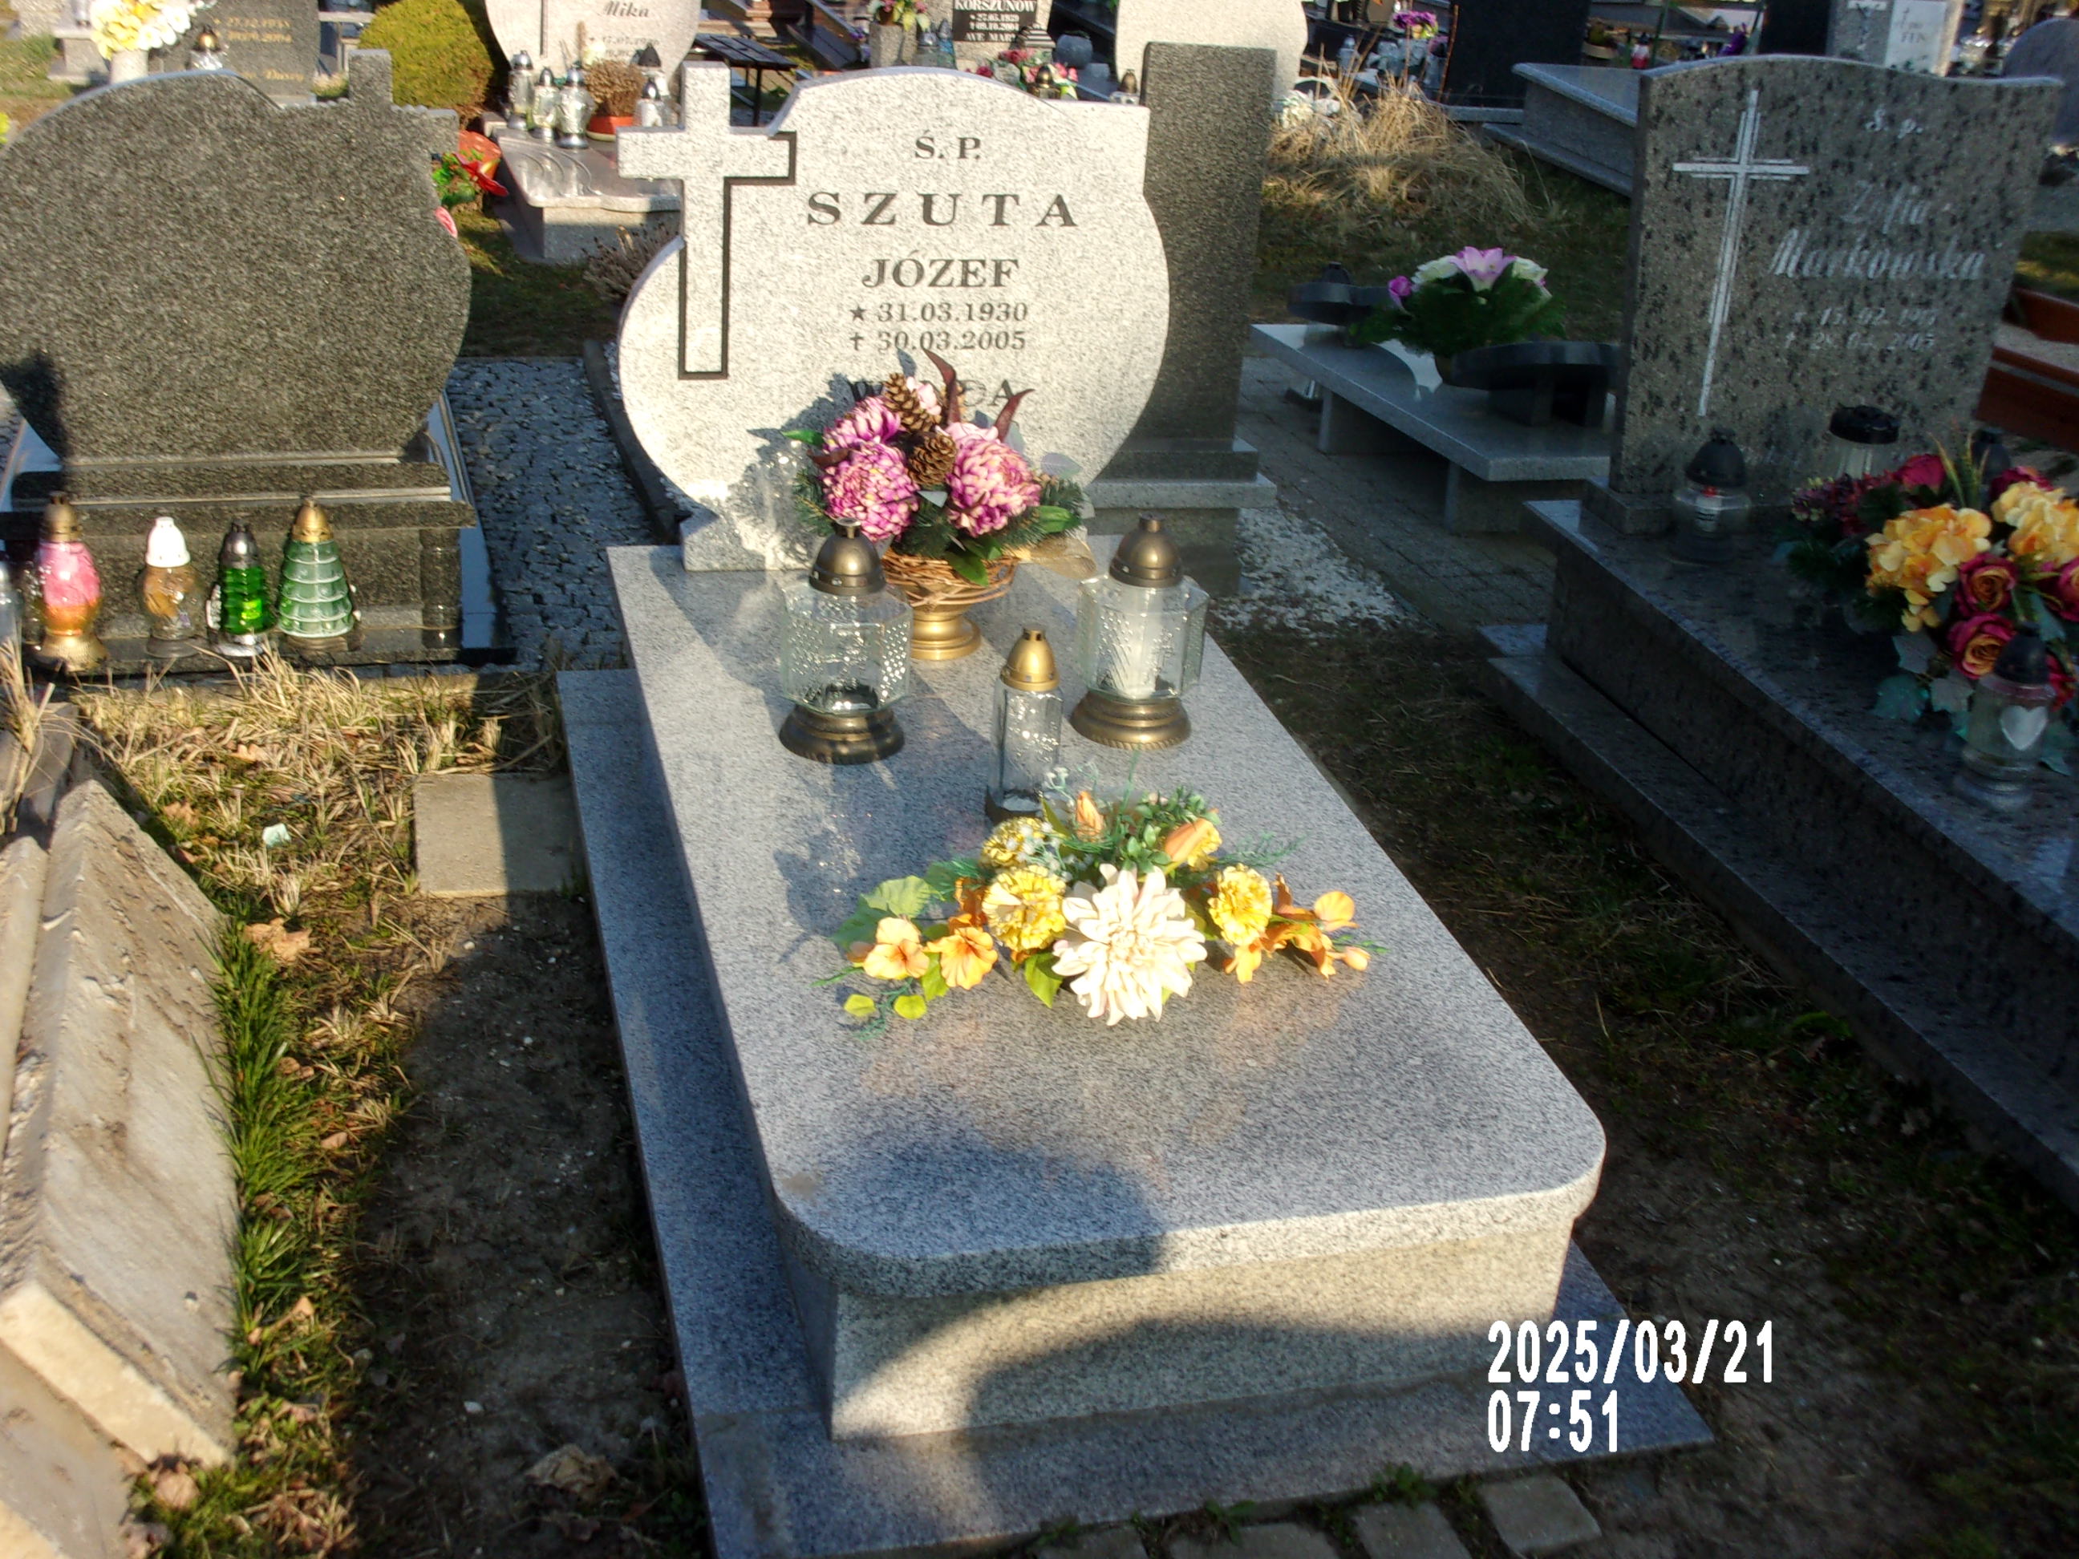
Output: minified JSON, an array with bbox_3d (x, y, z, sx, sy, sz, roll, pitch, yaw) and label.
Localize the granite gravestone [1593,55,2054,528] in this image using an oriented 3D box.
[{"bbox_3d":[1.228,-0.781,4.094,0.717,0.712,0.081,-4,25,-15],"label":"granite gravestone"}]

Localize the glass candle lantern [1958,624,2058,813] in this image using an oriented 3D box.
[{"bbox_3d":[1.202,-0.085,3.226,0.114,0.219,0.114,4,25,2],"label":"glass candle lantern"}]

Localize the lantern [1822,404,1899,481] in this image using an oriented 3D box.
[{"bbox_3d":[1.259,-0.459,4.016,0.123,0.250,0.123,-3,25,-13],"label":"lantern"}]

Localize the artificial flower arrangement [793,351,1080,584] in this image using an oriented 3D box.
[{"bbox_3d":[-0.135,-0.405,3.373,0.378,0.294,0.288,-3,25,-13],"label":"artificial flower arrangement"}]

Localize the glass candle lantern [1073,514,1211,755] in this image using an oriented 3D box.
[{"bbox_3d":[0.122,-0.195,3.238,0.168,0.278,0.168,-3,25,-14],"label":"glass candle lantern"}]

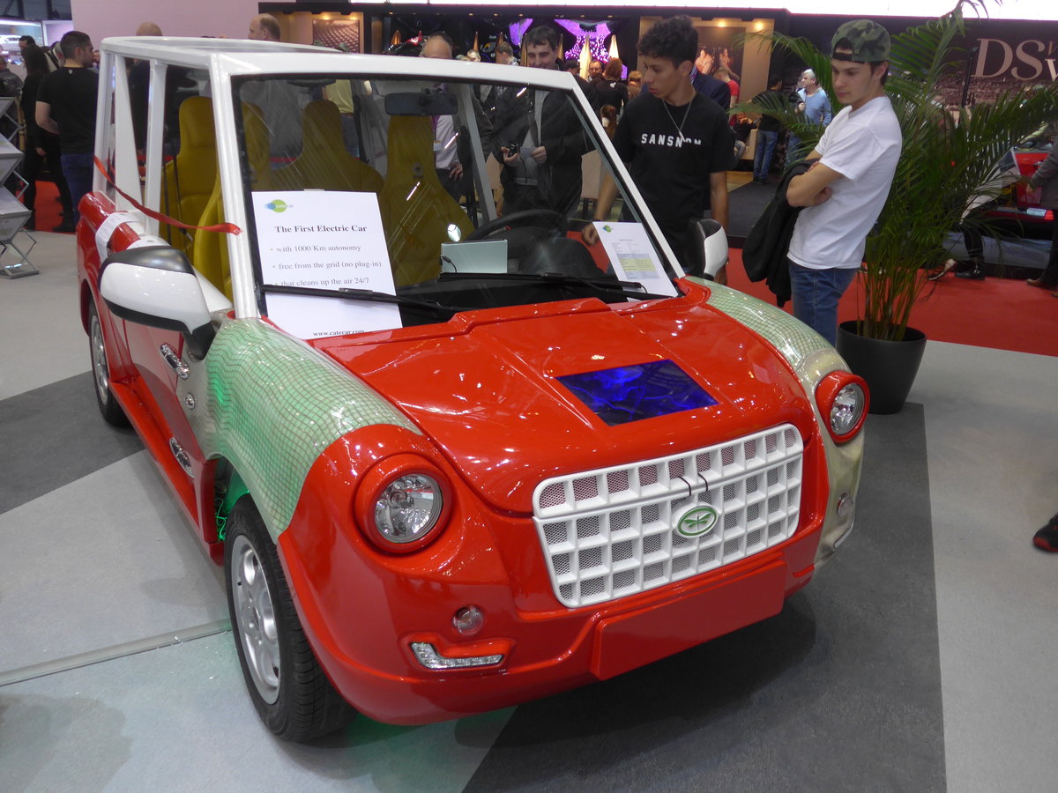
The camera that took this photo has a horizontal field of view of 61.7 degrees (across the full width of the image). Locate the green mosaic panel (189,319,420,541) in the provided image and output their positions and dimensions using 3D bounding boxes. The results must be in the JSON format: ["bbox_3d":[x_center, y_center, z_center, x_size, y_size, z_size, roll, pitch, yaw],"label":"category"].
[{"bbox_3d":[-0.549,0.059,2.057,0.330,0.420,0.780,-9,23,-30],"label":"green mosaic panel"}]

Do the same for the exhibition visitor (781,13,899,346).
[{"bbox_3d":[1.072,-0.440,3.280,0.420,1.770,0.490,-9,23,-30],"label":"exhibition visitor"}]

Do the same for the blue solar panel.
[{"bbox_3d":[0.255,-0.013,2.017,0.320,0.020,0.210,-9,36,-30],"label":"blue solar panel"}]

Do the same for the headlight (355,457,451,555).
[{"bbox_3d":[-0.238,0.200,1.695,0.175,0.175,0.110,-7,22,-25],"label":"headlight"}]

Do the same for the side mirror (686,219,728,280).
[{"bbox_3d":[0.606,-0.472,3.012,0.220,0.220,0.140,-9,23,-30],"label":"side mirror"}]

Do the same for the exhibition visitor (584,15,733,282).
[{"bbox_3d":[0.499,-0.544,3.500,0.580,1.770,0.360,11,21,23],"label":"exhibition visitor"}]

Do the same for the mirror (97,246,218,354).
[{"bbox_3d":[-0.875,-0.229,2.122,0.230,0.225,0.140,-9,23,-30],"label":"mirror"}]

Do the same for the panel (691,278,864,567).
[{"bbox_3d":[0.668,0.017,2.676,0.320,0.640,0.880,-9,23,-30],"label":"panel"}]

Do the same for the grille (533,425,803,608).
[{"bbox_3d":[0.343,0.250,1.943,0.755,0.275,0.090,-9,14,-30],"label":"grille"}]

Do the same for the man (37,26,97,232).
[{"bbox_3d":[-4.226,-2.424,8.181,0.520,1.770,0.330,7,20,11],"label":"man"}]

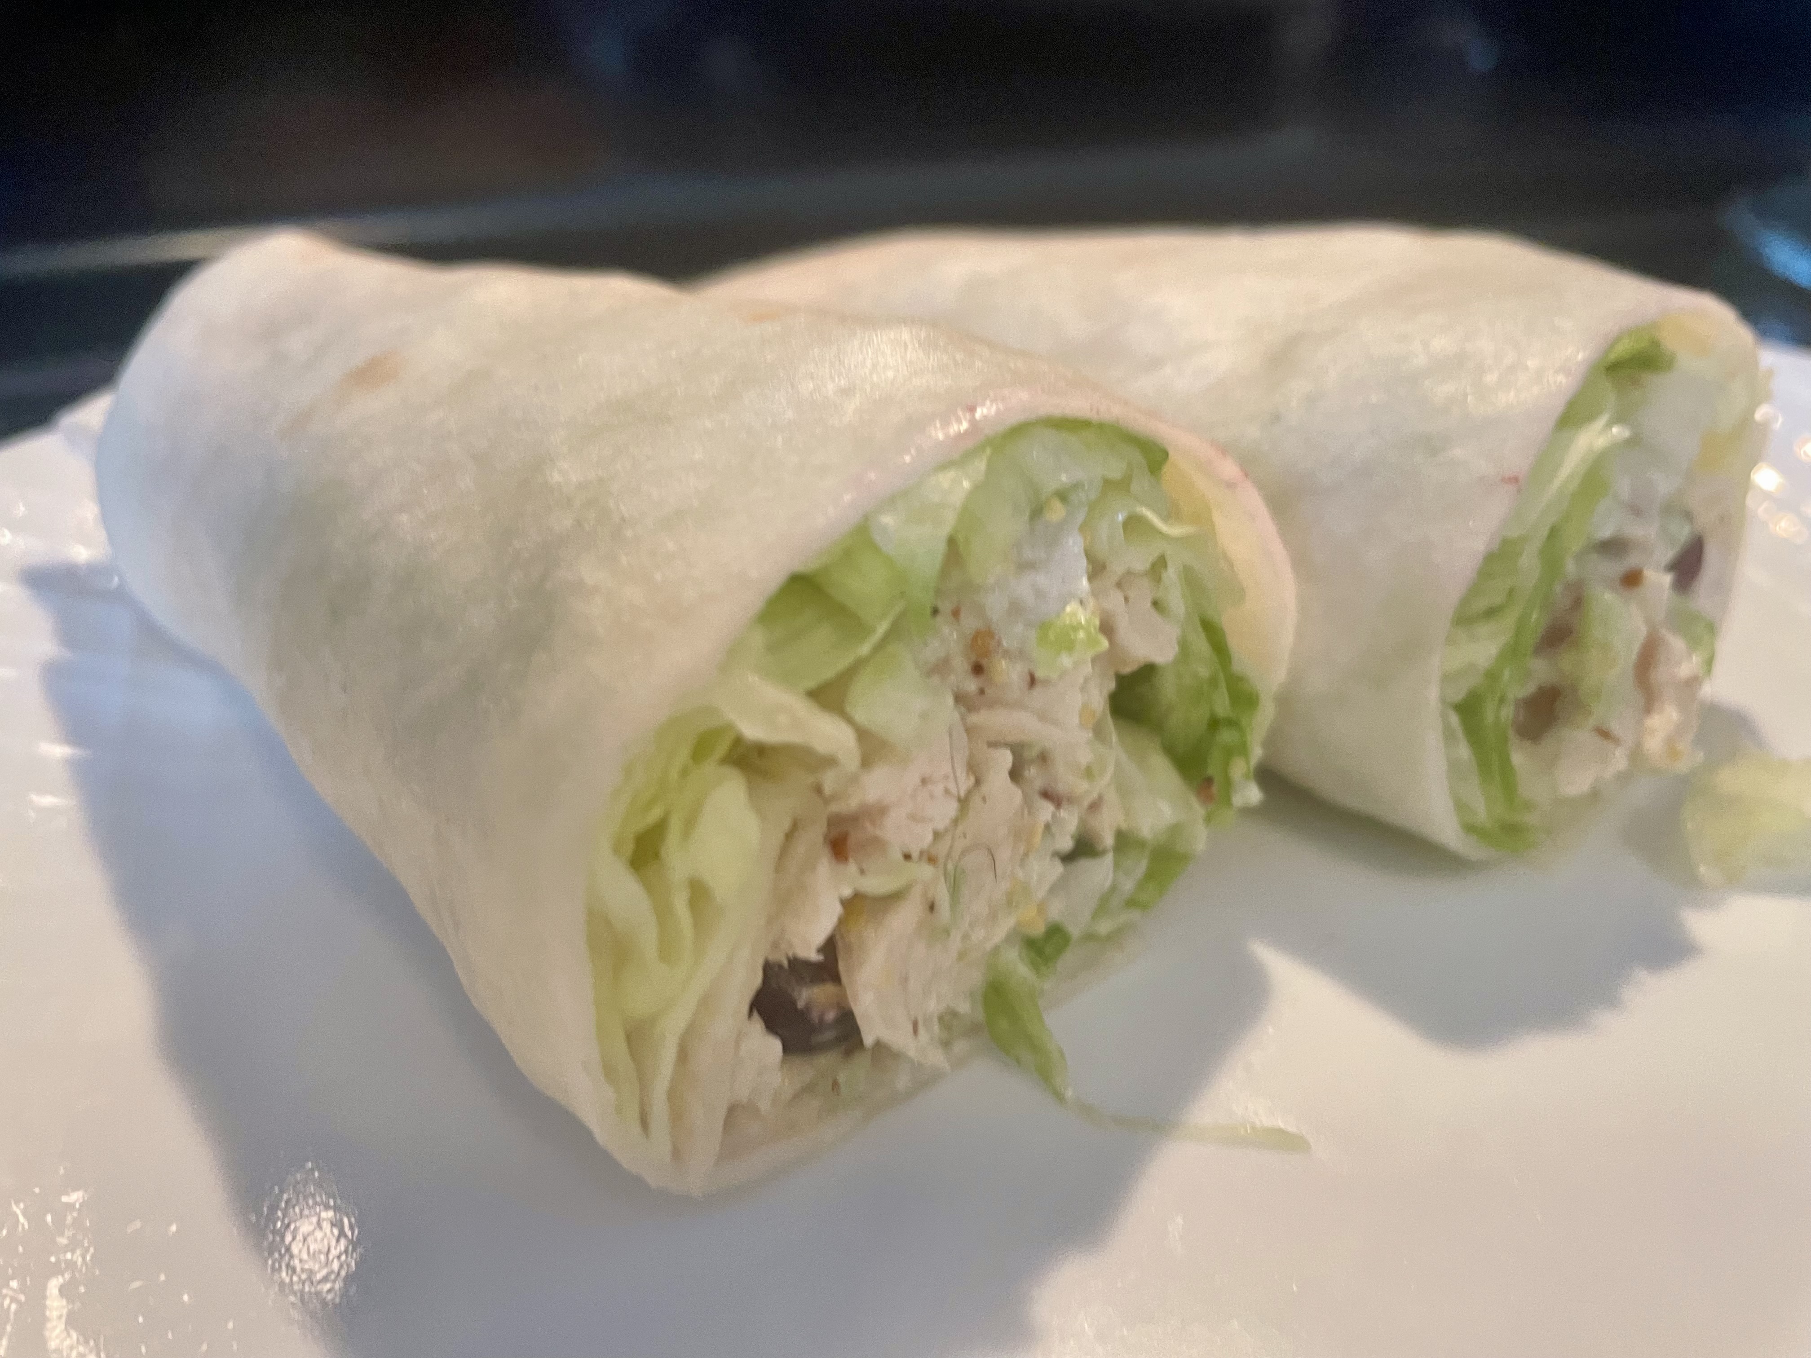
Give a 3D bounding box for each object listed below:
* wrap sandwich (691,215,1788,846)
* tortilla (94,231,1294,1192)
[{"bbox_3d":[0.025,-0.025,0.150,0.067,0.050,0.114,-25,36,-35],"label":"wrap sandwich"},{"bbox_3d":[-0.040,-0.018,0.145,0.073,0.050,0.142,-25,37,-36],"label":"tortilla"}]

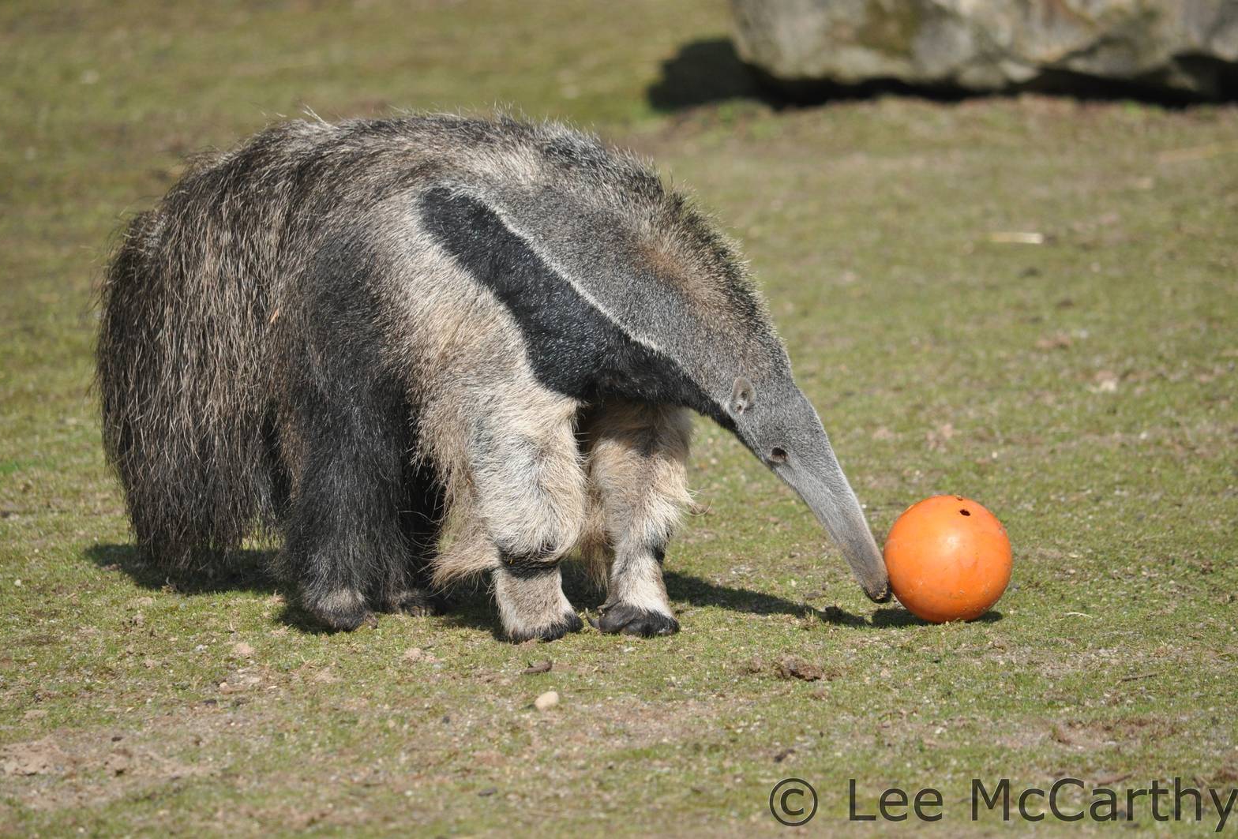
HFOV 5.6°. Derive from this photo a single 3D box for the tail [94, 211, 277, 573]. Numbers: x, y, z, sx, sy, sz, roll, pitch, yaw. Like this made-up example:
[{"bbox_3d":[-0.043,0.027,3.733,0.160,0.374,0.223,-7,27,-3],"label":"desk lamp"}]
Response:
[{"bbox_3d":[-0.597,-0.043,17.486,0.270,0.475,0.190,5,8,36],"label":"tail"}]

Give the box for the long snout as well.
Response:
[{"bbox_3d":[0.299,0.153,16.886,0.064,0.212,0.068,-8,-26,-50],"label":"long snout"}]

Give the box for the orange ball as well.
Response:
[{"bbox_3d":[0.440,0.186,16.886,0.170,0.170,0.170,0,6,0],"label":"orange ball"}]

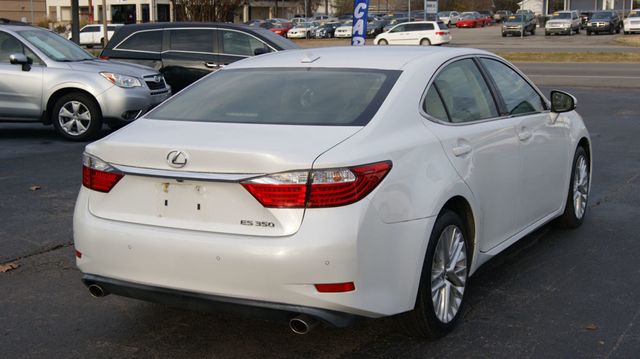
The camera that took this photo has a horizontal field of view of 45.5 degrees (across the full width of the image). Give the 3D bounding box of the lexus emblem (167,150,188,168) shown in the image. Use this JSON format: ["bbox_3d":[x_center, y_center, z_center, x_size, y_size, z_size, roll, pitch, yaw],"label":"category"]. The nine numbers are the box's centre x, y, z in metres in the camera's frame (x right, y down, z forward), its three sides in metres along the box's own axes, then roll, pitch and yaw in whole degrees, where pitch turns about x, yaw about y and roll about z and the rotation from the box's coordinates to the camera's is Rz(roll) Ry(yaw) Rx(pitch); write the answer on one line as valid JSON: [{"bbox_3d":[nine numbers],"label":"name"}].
[{"bbox_3d":[-0.624,-0.089,3.353,0.115,0.080,0.015,4,10,31],"label":"lexus emblem"}]

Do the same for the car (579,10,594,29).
[{"bbox_3d":[25.682,-15.256,73.000,1.850,1.750,4.750,5,12,30],"label":"car"}]

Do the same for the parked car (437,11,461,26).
[{"bbox_3d":[12.482,-15.323,73.000,1.800,1.500,4.600,4,11,26],"label":"parked car"}]

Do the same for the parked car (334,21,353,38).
[{"bbox_3d":[2.897,-12.998,66.000,1.800,1.430,4.750,4,11,25],"label":"parked car"}]

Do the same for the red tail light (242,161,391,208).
[{"bbox_3d":[-0.013,0.014,3.228,0.530,0.168,0.370,4,10,31],"label":"red tail light"}]

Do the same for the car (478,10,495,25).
[{"bbox_3d":[17.138,-16.950,80.000,1.800,1.470,4.600,4,11,27],"label":"car"}]

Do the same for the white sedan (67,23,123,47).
[{"bbox_3d":[-15.282,-10.024,53.500,4.800,1.730,1.850,-2,10,-4],"label":"white sedan"}]

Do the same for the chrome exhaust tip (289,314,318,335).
[{"bbox_3d":[-0.062,0.603,3.208,0.088,0.074,0.120,4,10,31],"label":"chrome exhaust tip"}]

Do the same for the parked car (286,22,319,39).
[{"bbox_3d":[-1.535,-13.843,71.000,1.780,1.430,4.600,4,10,25],"label":"parked car"}]

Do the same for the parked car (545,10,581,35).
[{"bbox_3d":[17.794,-11.483,56.000,1.850,1.800,4.800,4,11,27],"label":"parked car"}]

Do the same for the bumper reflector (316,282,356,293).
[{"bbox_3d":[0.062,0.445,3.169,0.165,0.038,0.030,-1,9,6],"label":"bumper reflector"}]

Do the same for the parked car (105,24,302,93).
[{"bbox_3d":[-2.500,-2.820,18.400,5.150,1.740,2.000,0,10,5],"label":"parked car"}]

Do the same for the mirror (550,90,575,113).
[{"bbox_3d":[1.682,-0.536,5.266,0.210,0.155,0.160,4,10,30],"label":"mirror"}]

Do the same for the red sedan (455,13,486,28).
[{"bbox_3d":[14.193,-14.877,71.500,1.800,1.380,4.600,4,11,26],"label":"red sedan"}]

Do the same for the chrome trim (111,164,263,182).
[{"bbox_3d":[-0.599,-0.025,3.293,0.880,0.055,0.070,4,10,30],"label":"chrome trim"}]

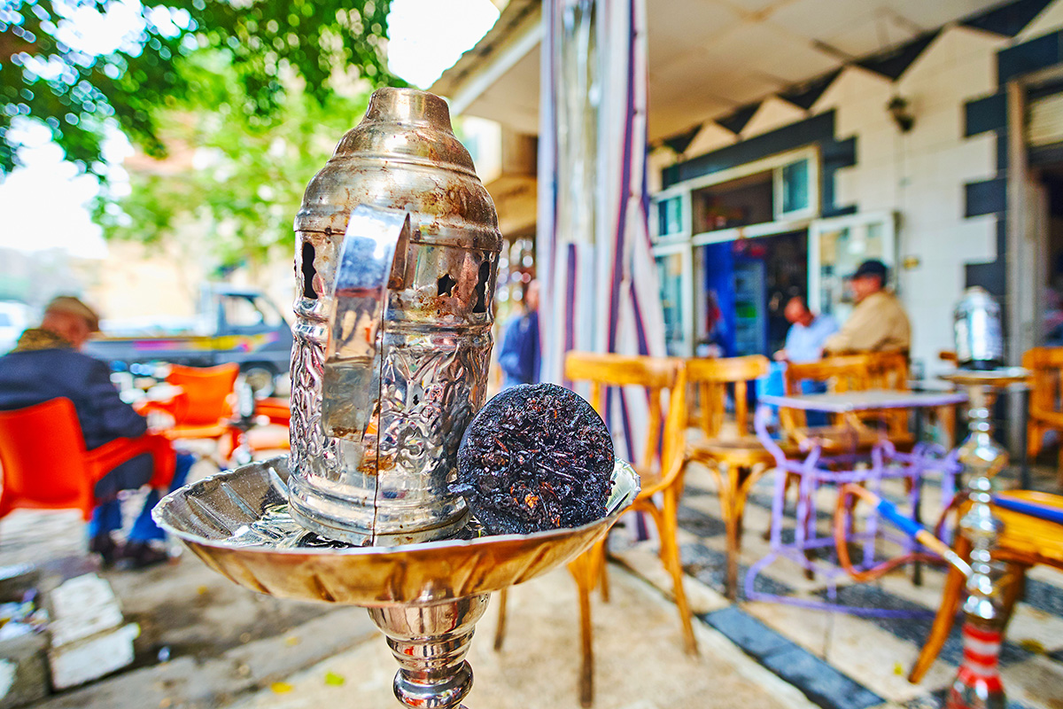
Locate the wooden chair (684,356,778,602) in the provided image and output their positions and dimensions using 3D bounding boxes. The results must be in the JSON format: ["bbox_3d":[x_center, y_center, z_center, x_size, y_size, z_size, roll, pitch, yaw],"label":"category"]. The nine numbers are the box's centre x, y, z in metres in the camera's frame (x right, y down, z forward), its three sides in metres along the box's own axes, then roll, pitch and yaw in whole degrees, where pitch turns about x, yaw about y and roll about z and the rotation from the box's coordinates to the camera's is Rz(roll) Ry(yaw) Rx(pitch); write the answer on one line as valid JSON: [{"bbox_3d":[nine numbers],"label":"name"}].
[{"bbox_3d":[0.800,0.415,2.070,0.430,0.820,0.470,0,0,-13],"label":"wooden chair"}]

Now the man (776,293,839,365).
[{"bbox_3d":[1.820,0.220,3.470,0.540,1.220,0.780,0,0,41],"label":"man"}]

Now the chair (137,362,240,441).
[{"bbox_3d":[-1.890,0.460,3.020,0.550,0.800,0.560,0,0,-25],"label":"chair"}]

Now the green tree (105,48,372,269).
[{"bbox_3d":[-6.100,-2.600,11.000,5.200,6.600,5.000,0,0,-29],"label":"green tree"}]

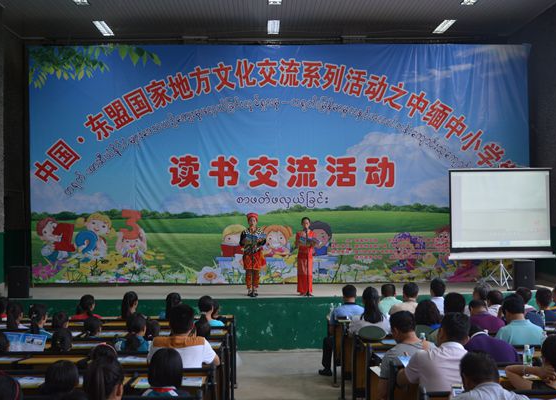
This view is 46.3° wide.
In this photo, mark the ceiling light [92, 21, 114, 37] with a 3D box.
[{"bbox_3d":[-3.945,-3.910,14.750,0.280,0.090,1.200,0,-1,-2],"label":"ceiling light"}]

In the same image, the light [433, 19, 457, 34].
[{"bbox_3d":[4.066,-4.265,15.900,0.300,0.080,1.200,0,-1,-2],"label":"light"}]

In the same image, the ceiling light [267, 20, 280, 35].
[{"bbox_3d":[-0.103,-4.250,15.900,0.300,0.080,1.200,0,-1,-2],"label":"ceiling light"}]

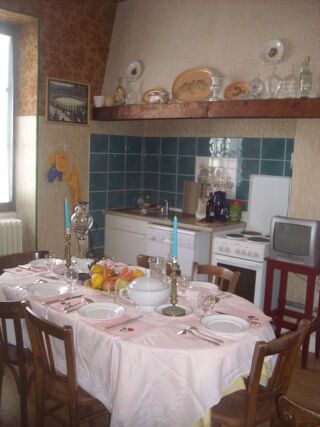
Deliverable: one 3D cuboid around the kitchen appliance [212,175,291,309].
[{"bbox_3d":[0.873,0.365,4.030,0.495,1.408,0.585,8,10,37],"label":"kitchen appliance"}]

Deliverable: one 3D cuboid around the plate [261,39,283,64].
[{"bbox_3d":[0.820,-1.190,3.161,0.180,0.185,0.025,9,0,41],"label":"plate"}]

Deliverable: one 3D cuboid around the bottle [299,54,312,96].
[{"bbox_3d":[0.986,-0.917,2.904,0.078,0.289,0.078,9,11,41],"label":"bottle"}]

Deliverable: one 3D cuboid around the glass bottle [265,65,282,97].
[{"bbox_3d":[0.805,-0.930,3.065,0.115,0.241,0.105,9,11,41],"label":"glass bottle"}]

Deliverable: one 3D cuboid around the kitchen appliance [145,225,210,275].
[{"bbox_3d":[0.272,0.528,4.259,0.595,0.840,0.590,9,11,41],"label":"kitchen appliance"}]

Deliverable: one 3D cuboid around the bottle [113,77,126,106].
[{"bbox_3d":[-0.399,-1.230,4.368,0.115,0.296,0.090,8,10,38],"label":"bottle"}]

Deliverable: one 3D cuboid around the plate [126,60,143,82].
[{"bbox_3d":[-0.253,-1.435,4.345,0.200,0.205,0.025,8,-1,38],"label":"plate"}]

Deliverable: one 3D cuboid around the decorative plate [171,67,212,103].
[{"bbox_3d":[0.278,-1.056,3.564,0.450,0.300,0.035,9,0,41],"label":"decorative plate"}]

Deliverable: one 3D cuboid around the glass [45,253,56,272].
[{"bbox_3d":[-0.699,0.312,2.780,0.076,0.120,0.076,2,8,0],"label":"glass"}]

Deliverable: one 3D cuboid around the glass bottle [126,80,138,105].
[{"bbox_3d":[-0.265,-1.186,4.265,0.100,0.247,0.100,8,10,38],"label":"glass bottle"}]

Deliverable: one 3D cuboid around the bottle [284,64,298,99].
[{"bbox_3d":[0.997,-0.994,3.279,0.095,0.261,0.095,8,10,38],"label":"bottle"}]

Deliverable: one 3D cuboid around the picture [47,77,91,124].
[{"bbox_3d":[-0.915,-1.118,4.358,0.505,0.438,0.025,-5,11,-43],"label":"picture"}]

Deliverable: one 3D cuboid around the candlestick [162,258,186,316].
[{"bbox_3d":[0.083,0.383,2.308,0.127,0.310,0.127,2,8,0],"label":"candlestick"}]

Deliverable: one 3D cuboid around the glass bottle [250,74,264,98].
[{"bbox_3d":[0.711,-0.916,3.151,0.090,0.177,0.080,9,11,41],"label":"glass bottle"}]

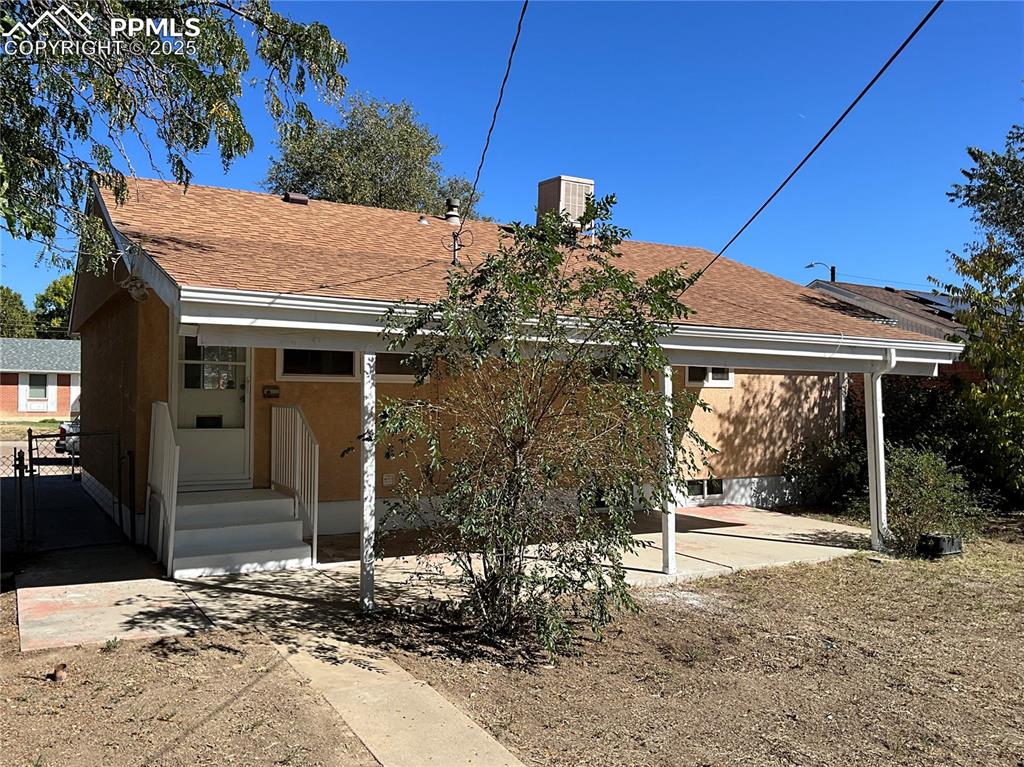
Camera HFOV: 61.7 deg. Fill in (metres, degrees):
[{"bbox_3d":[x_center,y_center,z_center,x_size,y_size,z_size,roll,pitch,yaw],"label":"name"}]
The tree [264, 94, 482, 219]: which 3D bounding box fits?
[{"bbox_3d":[-4.343,-3.416,27.095,7.800,11.600,7.800,1,-2,-9],"label":"tree"}]

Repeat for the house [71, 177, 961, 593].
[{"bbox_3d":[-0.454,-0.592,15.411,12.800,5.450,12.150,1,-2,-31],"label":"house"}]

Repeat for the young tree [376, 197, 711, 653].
[{"bbox_3d":[0.207,0.278,6.766,2.450,3.300,2.300,0,-2,0],"label":"young tree"}]

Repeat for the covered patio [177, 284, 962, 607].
[{"bbox_3d":[0.624,0.720,10.410,9.570,2.580,4.290,1,-2,-31],"label":"covered patio"}]

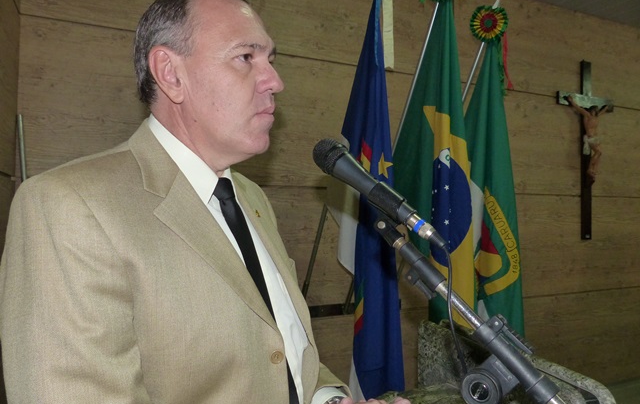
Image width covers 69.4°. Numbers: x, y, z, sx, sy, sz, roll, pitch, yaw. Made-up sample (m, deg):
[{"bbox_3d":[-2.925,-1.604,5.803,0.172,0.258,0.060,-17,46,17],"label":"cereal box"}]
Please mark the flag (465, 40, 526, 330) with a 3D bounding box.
[{"bbox_3d":[0.845,0.030,2.280,0.340,1.760,0.220,0,-2,-5],"label":"flag"}]

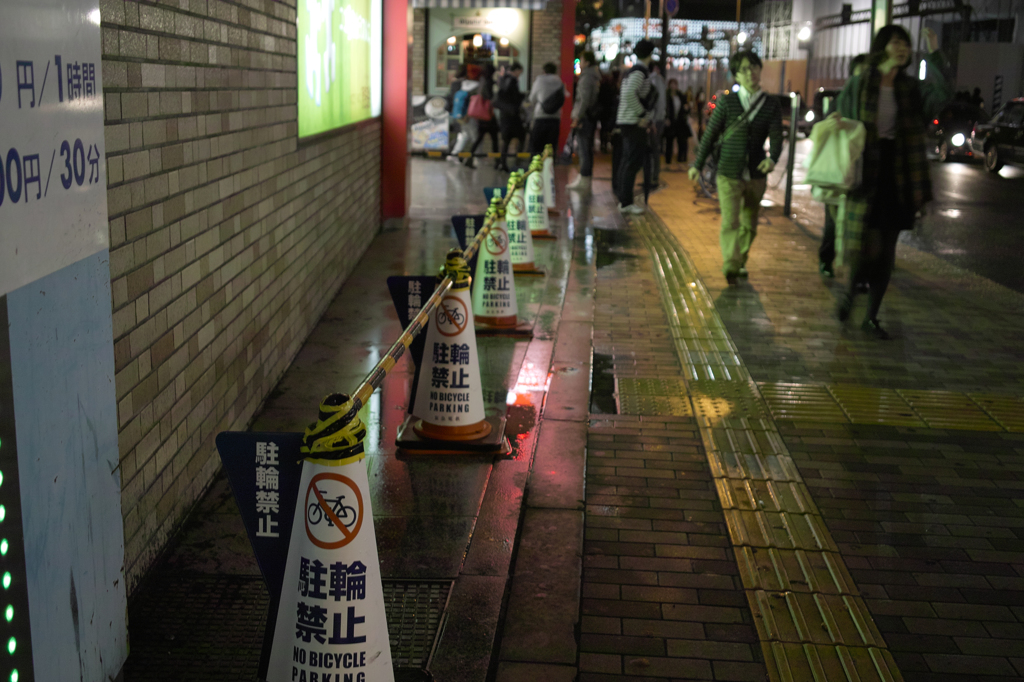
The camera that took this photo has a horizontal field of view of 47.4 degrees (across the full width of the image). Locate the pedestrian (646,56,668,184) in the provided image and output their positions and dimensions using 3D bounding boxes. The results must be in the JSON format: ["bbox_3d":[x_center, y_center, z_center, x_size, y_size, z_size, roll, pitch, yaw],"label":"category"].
[{"bbox_3d":[2.021,-2.940,15.820,0.360,1.680,0.450,-4,14,-24],"label":"pedestrian"}]

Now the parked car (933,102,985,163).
[{"bbox_3d":[11.016,-5.184,28.322,1.750,1.480,4.400,2,12,4],"label":"parked car"}]

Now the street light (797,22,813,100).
[{"bbox_3d":[11.132,-10.045,44.431,0.550,4.050,0.500,5,13,16],"label":"street light"}]

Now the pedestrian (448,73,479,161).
[{"bbox_3d":[-0.798,-3.789,19.569,0.600,1.576,0.500,9,14,30],"label":"pedestrian"}]

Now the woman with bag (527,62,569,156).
[{"bbox_3d":[0.603,-3.650,18.920,0.560,1.700,0.400,1,12,0],"label":"woman with bag"}]

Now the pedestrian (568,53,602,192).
[{"bbox_3d":[0.961,-2.849,15.072,0.420,1.760,0.500,2,12,0],"label":"pedestrian"}]

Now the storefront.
[{"bbox_3d":[-0.594,-4.859,22.224,2.100,2.600,0.600,1,12,-3],"label":"storefront"}]

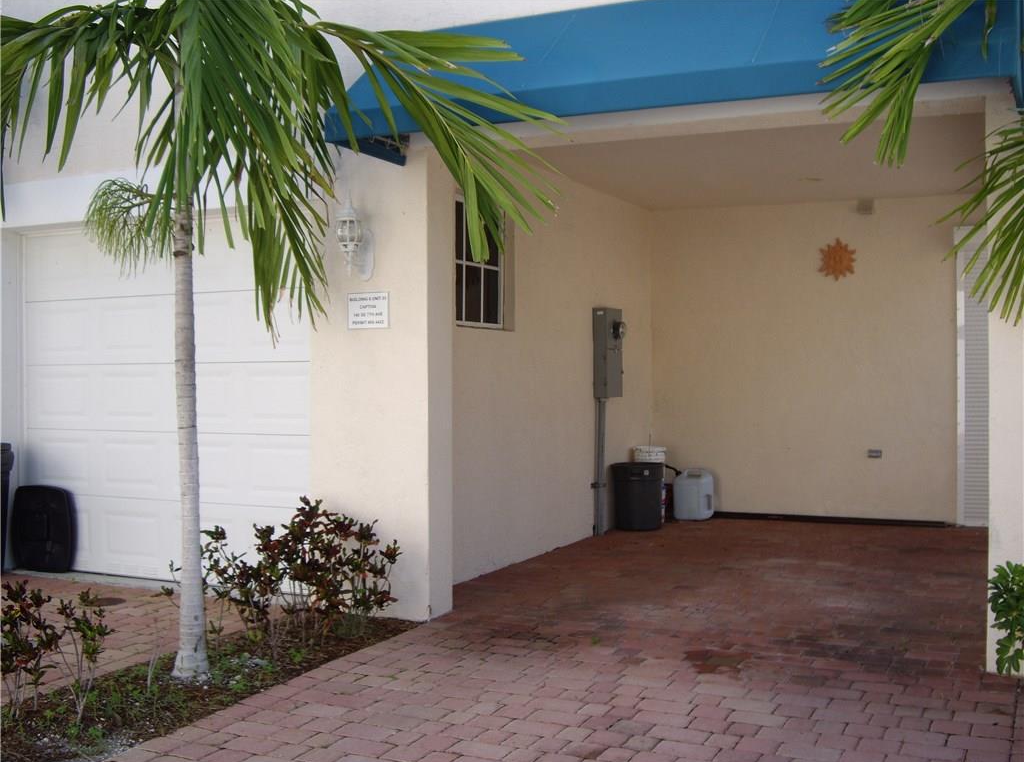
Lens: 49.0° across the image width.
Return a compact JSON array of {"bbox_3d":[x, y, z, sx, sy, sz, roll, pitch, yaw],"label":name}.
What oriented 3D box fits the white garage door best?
[{"bbox_3d":[-2.345,0.128,7.548,2.700,2.430,0.070,0,0,25],"label":"white garage door"}]

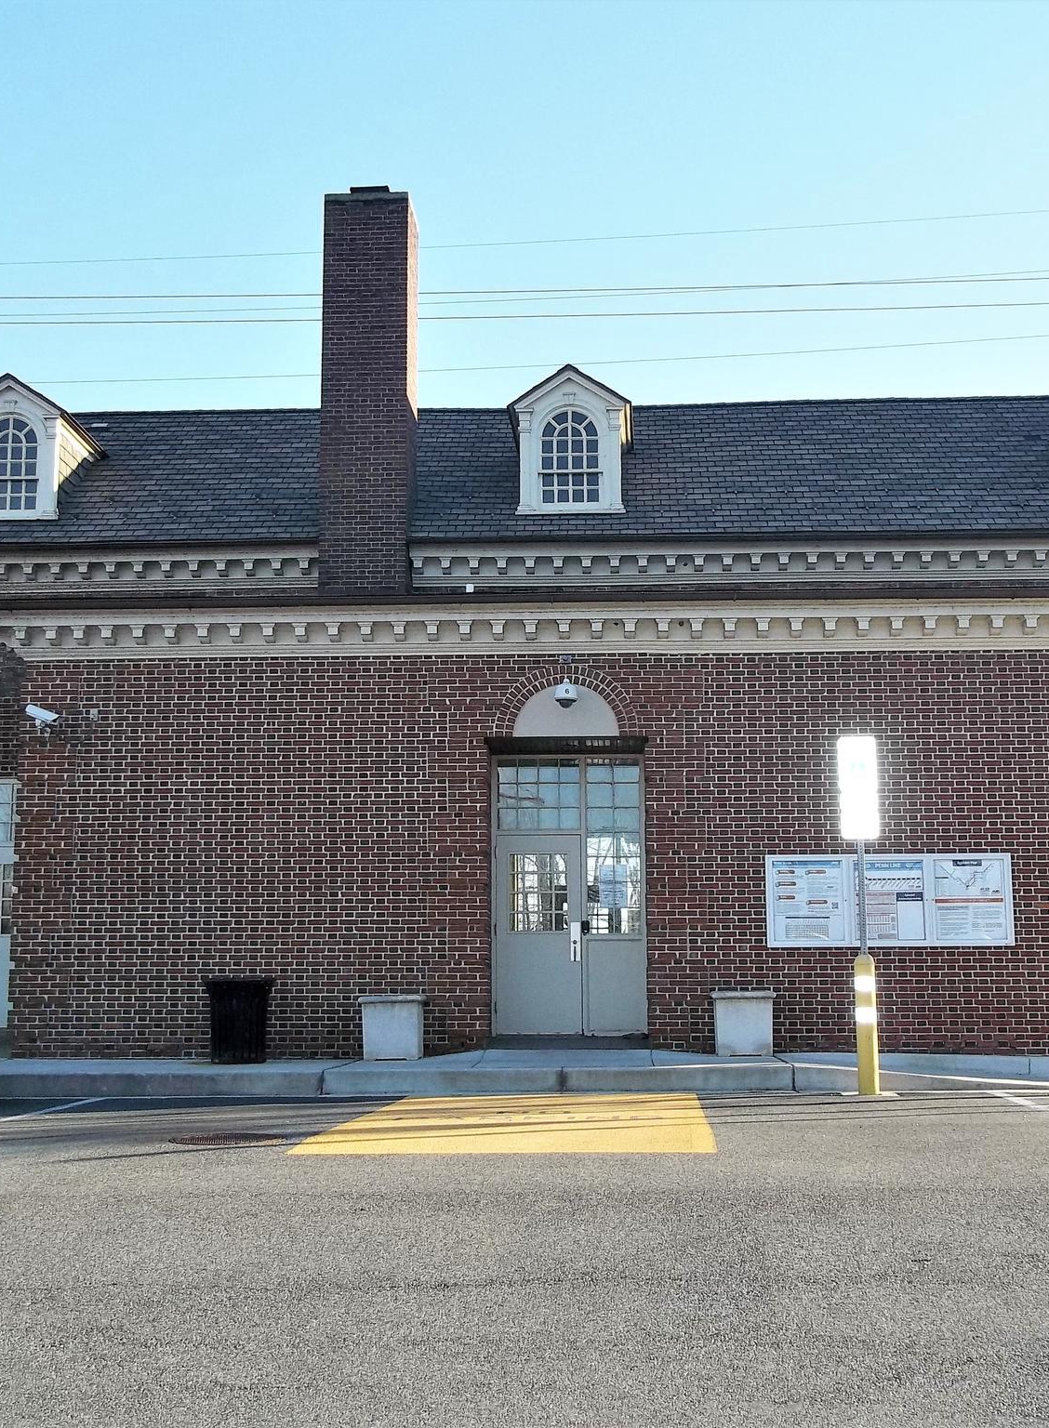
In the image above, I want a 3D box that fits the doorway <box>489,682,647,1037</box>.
[{"bbox_3d":[0.462,1.493,18.394,1.642,3.687,0.300,-1,-8,2],"label":"doorway"}]

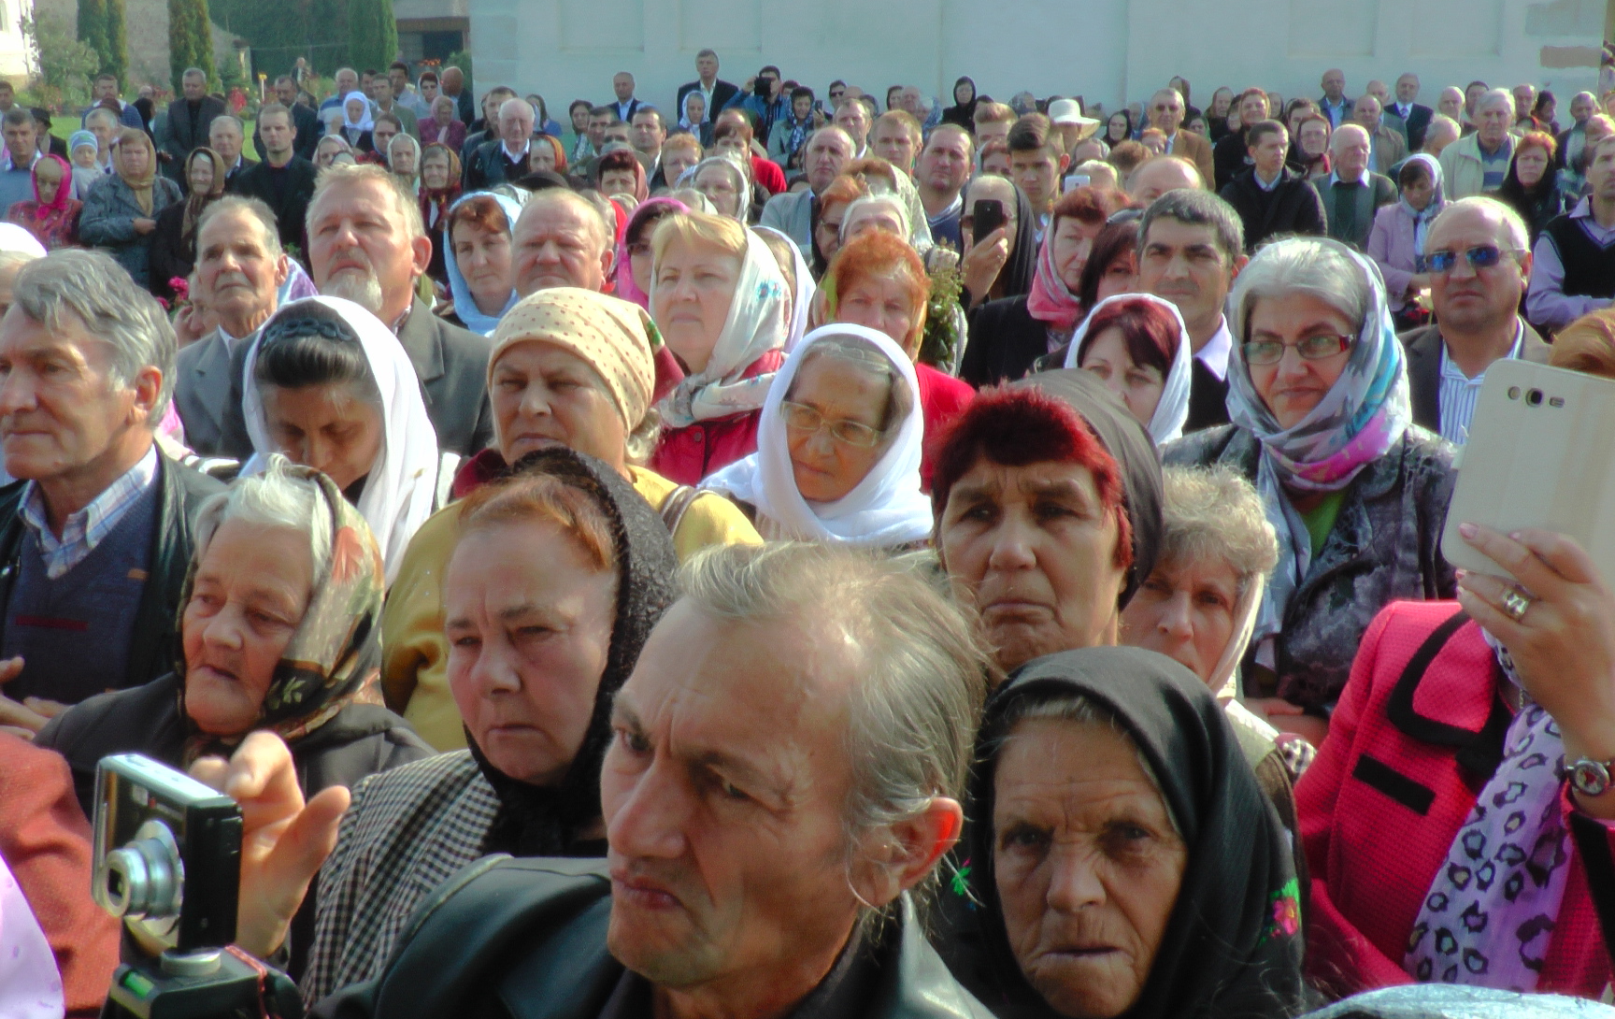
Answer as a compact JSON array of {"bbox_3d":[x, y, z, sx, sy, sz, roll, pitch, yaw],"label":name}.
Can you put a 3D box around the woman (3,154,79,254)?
[{"bbox_3d":[-3.605,-0.962,8.392,0.480,1.500,0.320,-3,15,-10],"label":"woman"}]

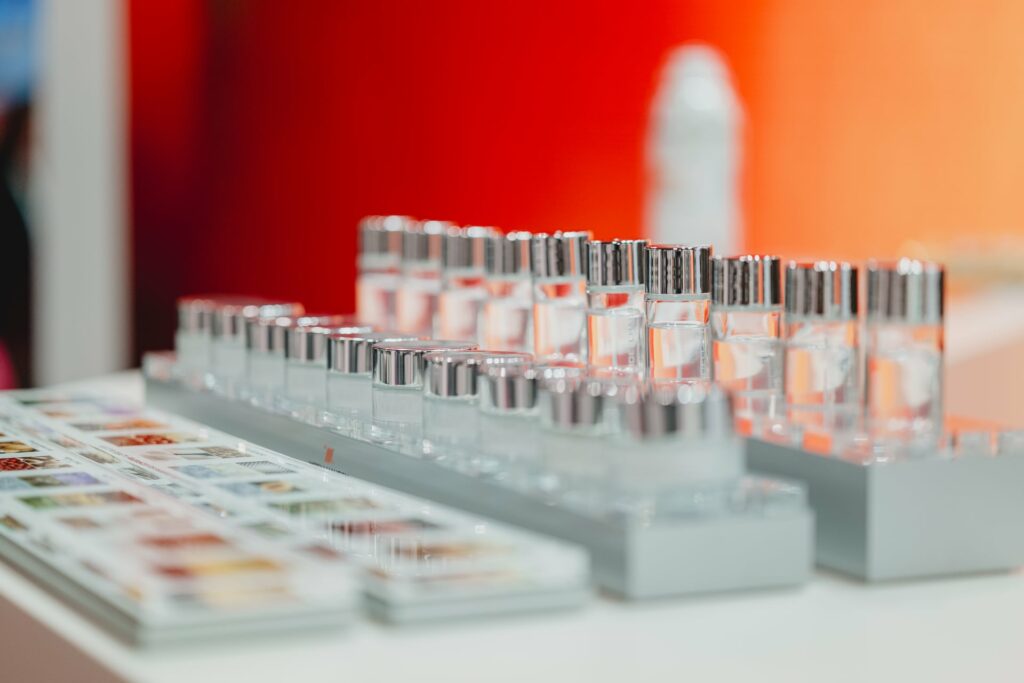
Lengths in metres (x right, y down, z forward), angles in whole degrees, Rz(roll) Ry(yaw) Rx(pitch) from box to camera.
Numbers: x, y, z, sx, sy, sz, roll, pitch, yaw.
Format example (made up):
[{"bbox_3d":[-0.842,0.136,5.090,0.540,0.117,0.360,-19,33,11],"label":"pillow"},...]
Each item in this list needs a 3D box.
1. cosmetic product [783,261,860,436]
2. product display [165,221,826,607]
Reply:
[{"bbox_3d":[0.139,0.003,0.956,0.033,0.075,0.033,1,5,0],"label":"cosmetic product"},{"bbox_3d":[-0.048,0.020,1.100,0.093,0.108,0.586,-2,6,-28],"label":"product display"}]

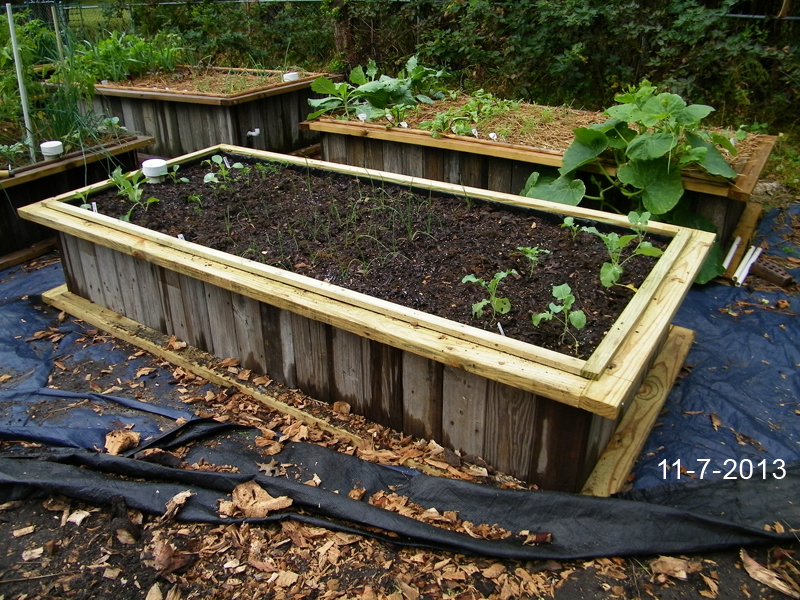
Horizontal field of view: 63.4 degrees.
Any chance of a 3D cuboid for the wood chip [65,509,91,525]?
[{"bbox_3d":[-0.865,0.582,1.739,0.048,0.017,0.040,9,29,18],"label":"wood chip"}]

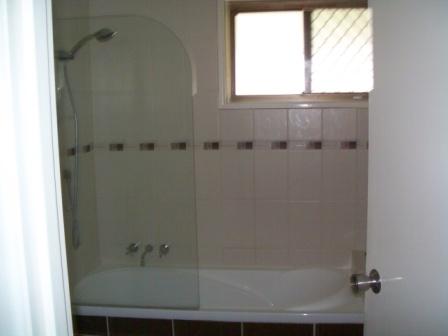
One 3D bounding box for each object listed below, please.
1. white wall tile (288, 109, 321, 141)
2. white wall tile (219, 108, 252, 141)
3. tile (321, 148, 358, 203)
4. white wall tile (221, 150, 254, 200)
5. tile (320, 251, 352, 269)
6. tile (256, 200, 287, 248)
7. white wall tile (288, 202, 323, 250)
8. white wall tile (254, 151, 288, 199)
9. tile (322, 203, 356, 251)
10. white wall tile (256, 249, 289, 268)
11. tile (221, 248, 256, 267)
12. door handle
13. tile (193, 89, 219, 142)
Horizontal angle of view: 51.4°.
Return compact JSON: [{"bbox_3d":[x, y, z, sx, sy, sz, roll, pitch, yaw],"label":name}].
[{"bbox_3d":[0.476,-0.256,2.733,0.200,0.188,0.010,0,7,6],"label":"white wall tile"},{"bbox_3d":[0.078,-0.254,2.772,0.200,0.188,0.010,0,7,6],"label":"white wall tile"},{"bbox_3d":[0.679,0.040,2.750,0.200,0.300,0.010,0,7,6],"label":"tile"},{"bbox_3d":[0.081,0.045,2.819,0.200,0.298,0.010,0,5,7],"label":"white wall tile"},{"bbox_3d":[0.689,0.552,2.788,0.200,0.115,0.010,0,5,7],"label":"tile"},{"bbox_3d":[0.285,0.346,2.820,0.200,0.298,0.010,0,5,7],"label":"tile"},{"bbox_3d":[0.485,0.339,2.806,0.200,0.300,0.010,0,7,6],"label":"white wall tile"},{"bbox_3d":[0.281,0.044,2.794,0.200,0.298,0.010,0,5,7],"label":"white wall tile"},{"bbox_3d":[0.686,0.344,2.771,0.200,0.298,0.010,0,5,7],"label":"tile"},{"bbox_3d":[0.288,0.555,2.837,0.200,0.117,0.010,0,5,7],"label":"white wall tile"},{"bbox_3d":[0.090,0.543,2.869,0.200,0.110,0.010,0,7,6],"label":"tile"},{"bbox_3d":[0.360,0.294,1.196,0.066,0.062,0.062,-2,5,-8],"label":"door handle"},{"bbox_3d":[-0.124,-0.310,2.813,0.200,0.298,0.010,0,5,7],"label":"tile"}]

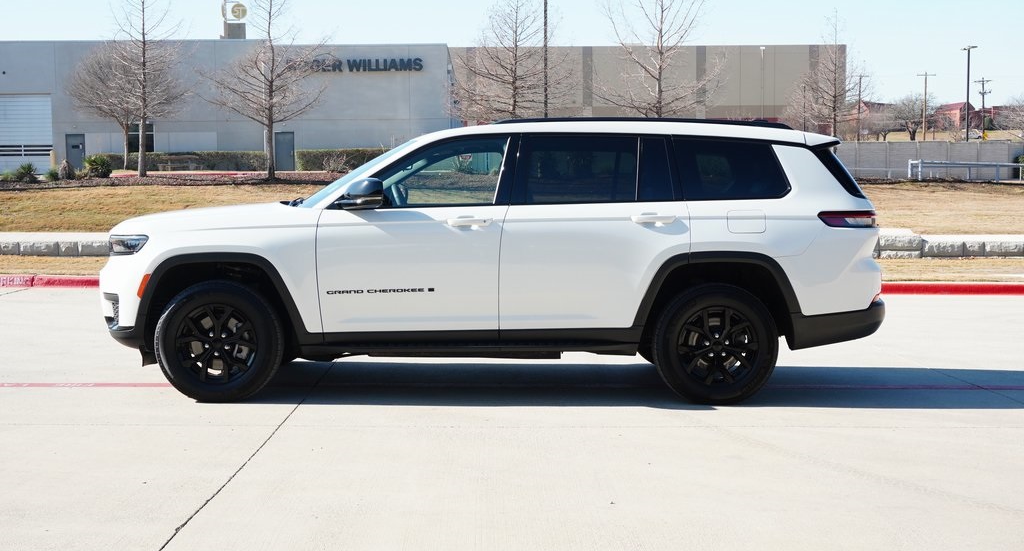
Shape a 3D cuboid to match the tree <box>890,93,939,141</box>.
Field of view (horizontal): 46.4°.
[{"bbox_3d":[53.940,-21.070,159.733,6.970,6.508,6.970,0,5,0],"label":"tree"}]

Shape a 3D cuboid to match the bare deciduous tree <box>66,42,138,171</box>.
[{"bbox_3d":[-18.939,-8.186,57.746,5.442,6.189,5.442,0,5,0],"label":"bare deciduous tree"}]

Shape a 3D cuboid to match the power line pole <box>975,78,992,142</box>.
[{"bbox_3d":[65.160,-22.816,164.636,2.500,8.894,0.400,0,5,0],"label":"power line pole"}]

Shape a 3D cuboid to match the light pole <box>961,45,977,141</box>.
[{"bbox_3d":[33.493,-12.613,87.654,1.200,8.447,0.400,0,5,0],"label":"light pole"}]

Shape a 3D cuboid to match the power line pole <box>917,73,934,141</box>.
[{"bbox_3d":[55.276,-22.451,159.609,2.500,9.549,0.350,0,5,0],"label":"power line pole"}]

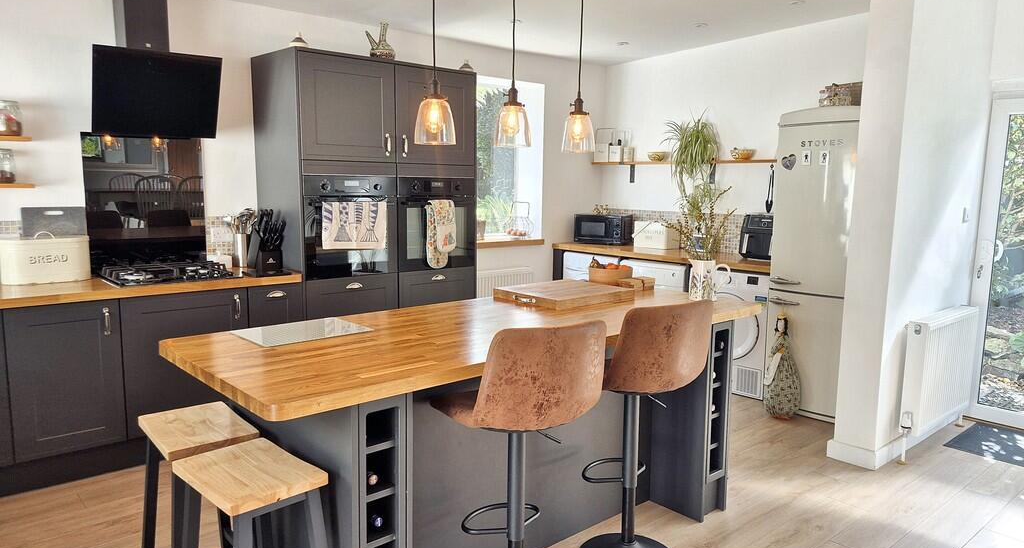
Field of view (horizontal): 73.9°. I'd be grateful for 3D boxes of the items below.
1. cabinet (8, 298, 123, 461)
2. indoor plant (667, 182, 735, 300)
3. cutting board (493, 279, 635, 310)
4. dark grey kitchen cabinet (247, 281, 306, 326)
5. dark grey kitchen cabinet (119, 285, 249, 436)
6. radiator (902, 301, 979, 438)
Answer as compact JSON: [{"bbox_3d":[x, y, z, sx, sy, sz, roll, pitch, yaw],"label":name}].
[{"bbox_3d":[-2.206,0.447,3.302,0.440,0.690,0.572,-6,10,-42],"label":"cabinet"},{"bbox_3d":[0.862,-0.153,3.156,0.300,0.545,0.260,0,7,0],"label":"indoor plant"},{"bbox_3d":[0.252,0.090,3.163,0.510,0.050,0.410,-6,10,-39],"label":"cutting board"},{"bbox_3d":[-1.484,0.393,4.036,0.300,0.710,0.570,-5,9,-38],"label":"dark grey kitchen cabinet"},{"bbox_3d":[-1.844,0.427,3.757,0.610,0.710,0.570,-5,9,-38],"label":"dark grey kitchen cabinet"},{"bbox_3d":[2.393,0.514,3.798,0.850,0.595,0.095,-6,10,-42],"label":"radiator"}]

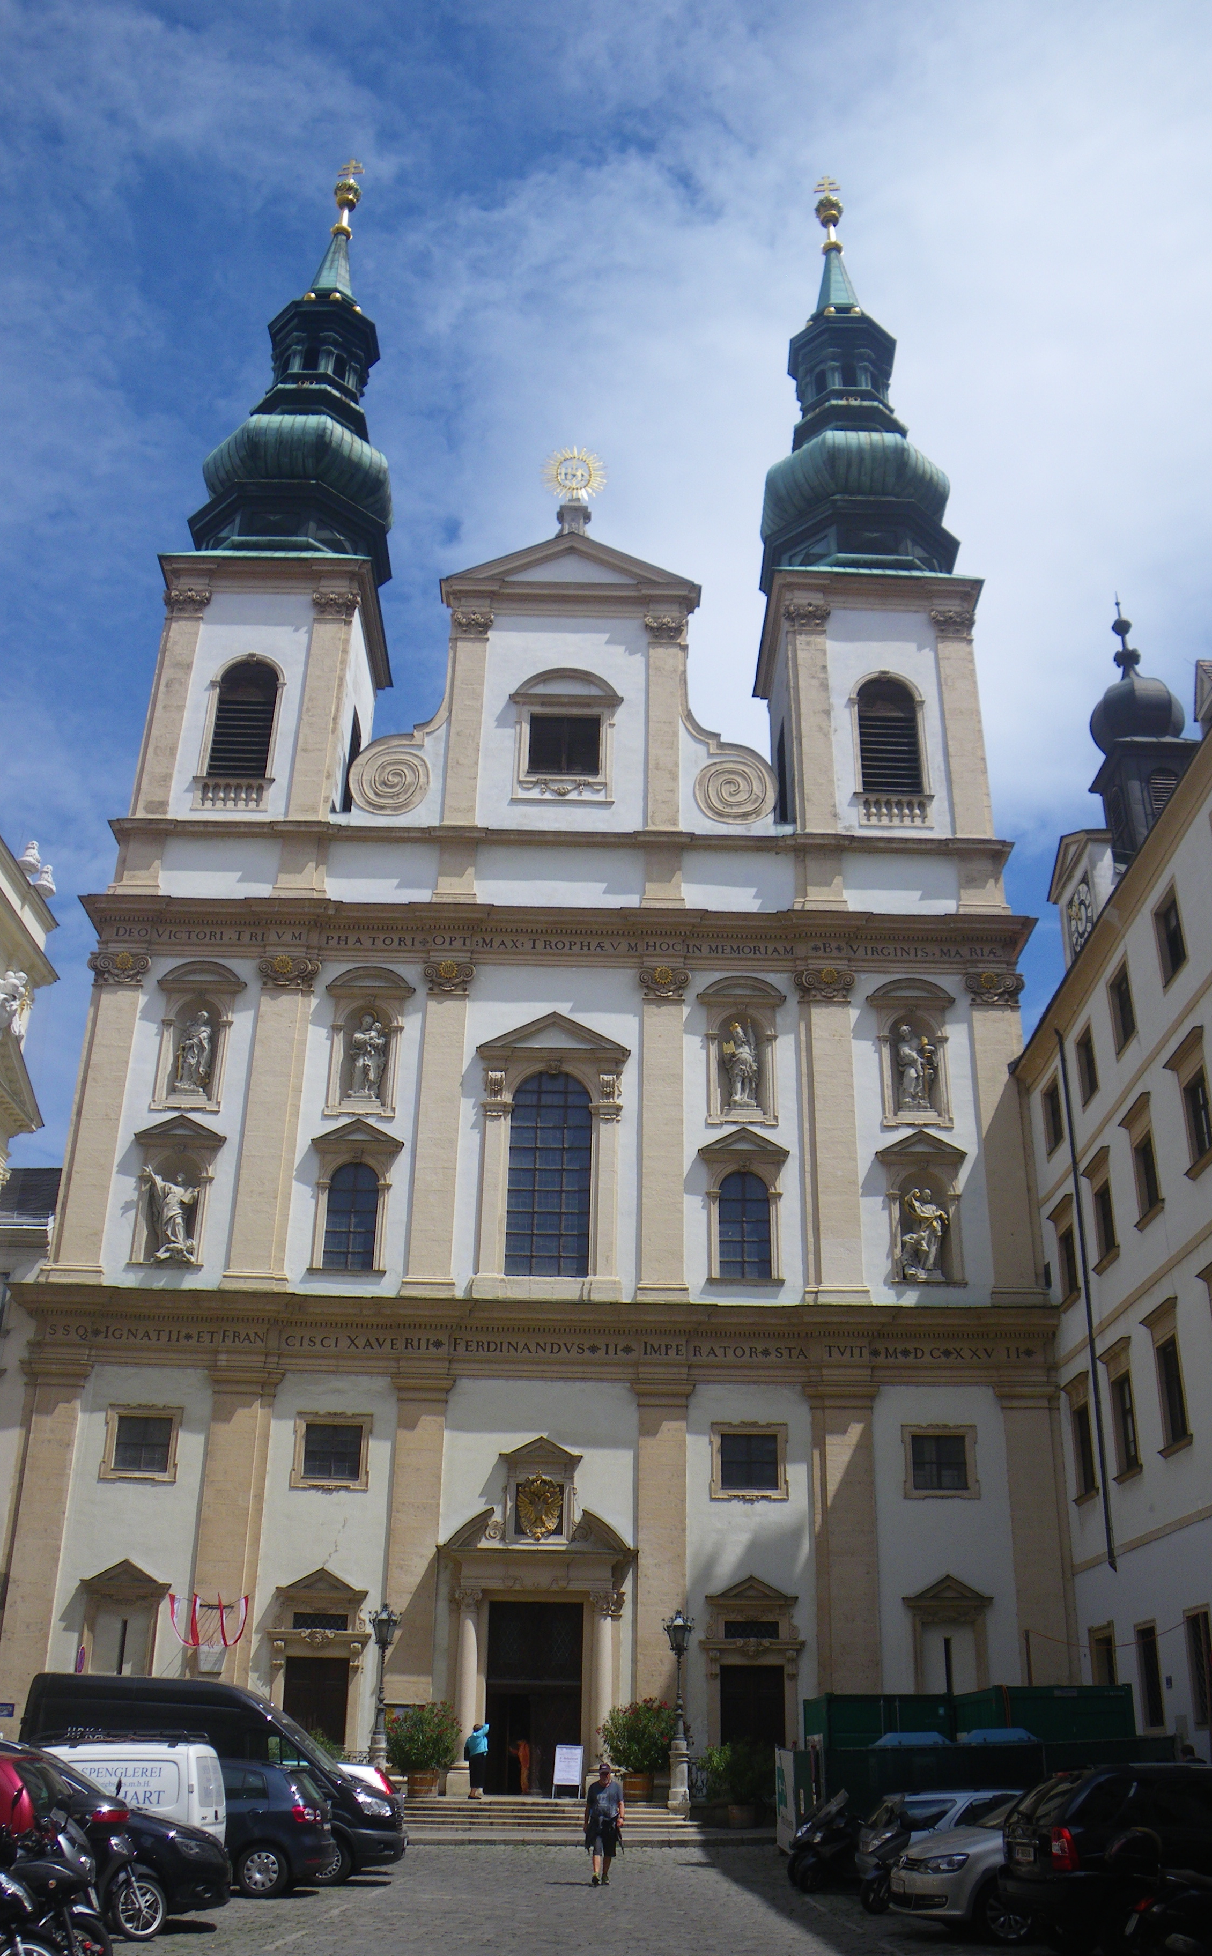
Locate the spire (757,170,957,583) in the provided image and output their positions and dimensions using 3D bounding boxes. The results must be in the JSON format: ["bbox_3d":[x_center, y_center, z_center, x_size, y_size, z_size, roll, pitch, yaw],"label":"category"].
[{"bbox_3d":[10.003,-24.820,66.732,7.566,26.430,7.566,1,-26,0],"label":"spire"}]

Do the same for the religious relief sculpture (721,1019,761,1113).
[{"bbox_3d":[3.915,2.536,46.068,1.100,2.900,0.900,1,-26,0],"label":"religious relief sculpture"}]

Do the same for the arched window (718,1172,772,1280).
[{"bbox_3d":[3.963,7.019,44.912,1.448,3.129,0.220,1,-24,-1],"label":"arched window"}]

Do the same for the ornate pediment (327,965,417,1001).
[{"bbox_3d":[-7.146,0.178,48.444,2.601,0.879,0.600,1,-26,-1],"label":"ornate pediment"}]

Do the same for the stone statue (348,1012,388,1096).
[{"bbox_3d":[-7.283,2.407,48.988,1.192,2.852,0.800,1,-26,0],"label":"stone statue"}]

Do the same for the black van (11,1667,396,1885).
[{"bbox_3d":[-5.703,11.989,23.741,5.537,2.640,2.030,1,-26,-1],"label":"black van"}]

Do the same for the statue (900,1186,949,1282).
[{"bbox_3d":[9.193,7.415,45.458,1.347,2.853,0.900,1,-26,-1],"label":"statue"}]

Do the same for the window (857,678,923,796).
[{"bbox_3d":[9.241,-7.900,51.443,2.050,4.500,0.450,1,-26,0],"label":"window"}]

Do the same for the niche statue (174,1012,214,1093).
[{"bbox_3d":[-12.032,2.193,46.430,1.020,2.548,0.750,1,-24,-1],"label":"niche statue"}]

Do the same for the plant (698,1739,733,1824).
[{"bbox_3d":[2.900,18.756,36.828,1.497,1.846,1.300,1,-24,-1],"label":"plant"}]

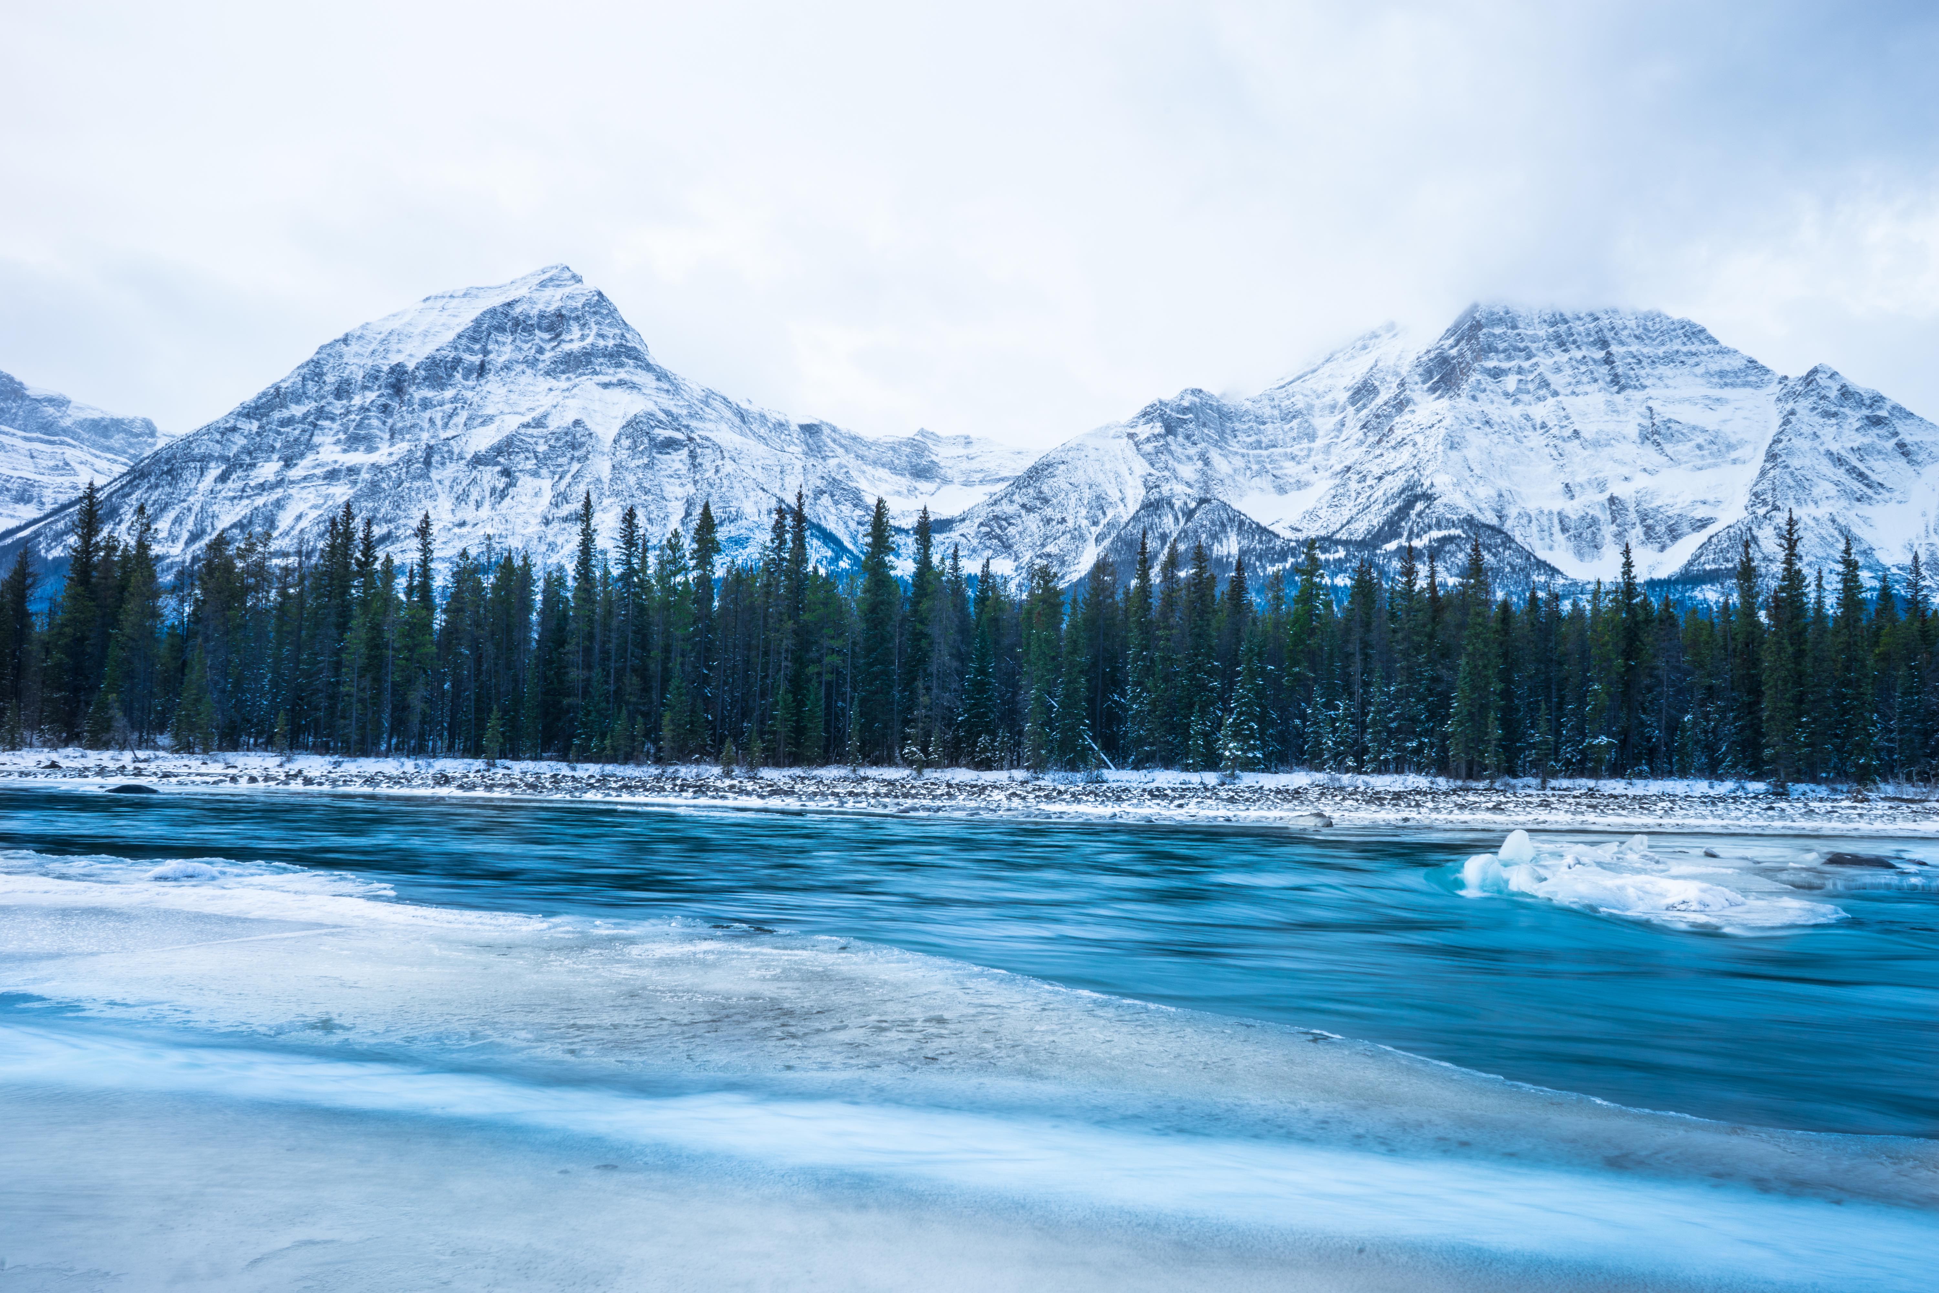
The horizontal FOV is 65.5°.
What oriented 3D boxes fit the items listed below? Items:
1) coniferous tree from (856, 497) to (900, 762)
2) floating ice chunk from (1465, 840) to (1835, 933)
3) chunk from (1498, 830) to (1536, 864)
[{"bbox_3d":[-5.044,-0.917,83.000,2.700,14.600,2.700,1,-4,0],"label":"coniferous tree"},{"bbox_3d":[13.900,4.740,30.800,6.800,1.150,6.800,-1,-4,24],"label":"floating ice chunk"},{"bbox_3d":[12.692,4.660,35.000,0.850,0.750,0.700,0,-4,21],"label":"chunk"}]

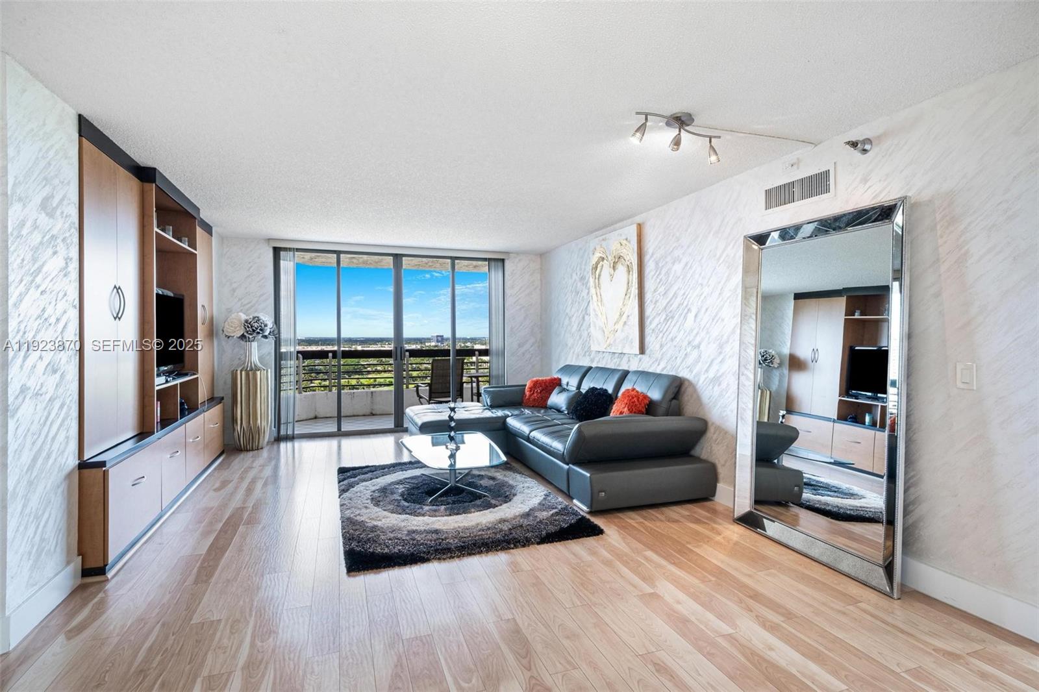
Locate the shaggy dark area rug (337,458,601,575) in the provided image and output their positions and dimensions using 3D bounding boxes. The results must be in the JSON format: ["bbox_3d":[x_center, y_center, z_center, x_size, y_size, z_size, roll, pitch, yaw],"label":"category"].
[{"bbox_3d":[-0.565,1.157,3.862,1.578,0.039,2.127,0,1,-21],"label":"shaggy dark area rug"}]

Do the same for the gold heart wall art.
[{"bbox_3d":[0.960,-0.538,4.970,0.047,1.209,0.907,0,1,-21],"label":"gold heart wall art"}]

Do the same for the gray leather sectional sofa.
[{"bbox_3d":[0.032,0.686,4.779,1.882,0.941,3.009,0,1,-21],"label":"gray leather sectional sofa"}]

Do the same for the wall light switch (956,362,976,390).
[{"bbox_3d":[2.023,0.138,2.224,0.012,0.116,0.072,0,1,-21],"label":"wall light switch"}]

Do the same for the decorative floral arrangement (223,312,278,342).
[{"bbox_3d":[-2.996,-0.215,5.454,0.578,0.343,0.490,0,1,-21],"label":"decorative floral arrangement"}]

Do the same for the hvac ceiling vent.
[{"bbox_3d":[1.704,-0.960,3.032,0.020,0.186,0.514,0,1,-21],"label":"hvac ceiling vent"}]

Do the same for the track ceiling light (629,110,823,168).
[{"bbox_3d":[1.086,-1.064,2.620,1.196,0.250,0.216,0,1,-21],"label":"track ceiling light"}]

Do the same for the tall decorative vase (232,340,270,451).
[{"bbox_3d":[-2.992,0.547,5.466,0.421,1.191,0.421,0,1,-21],"label":"tall decorative vase"}]

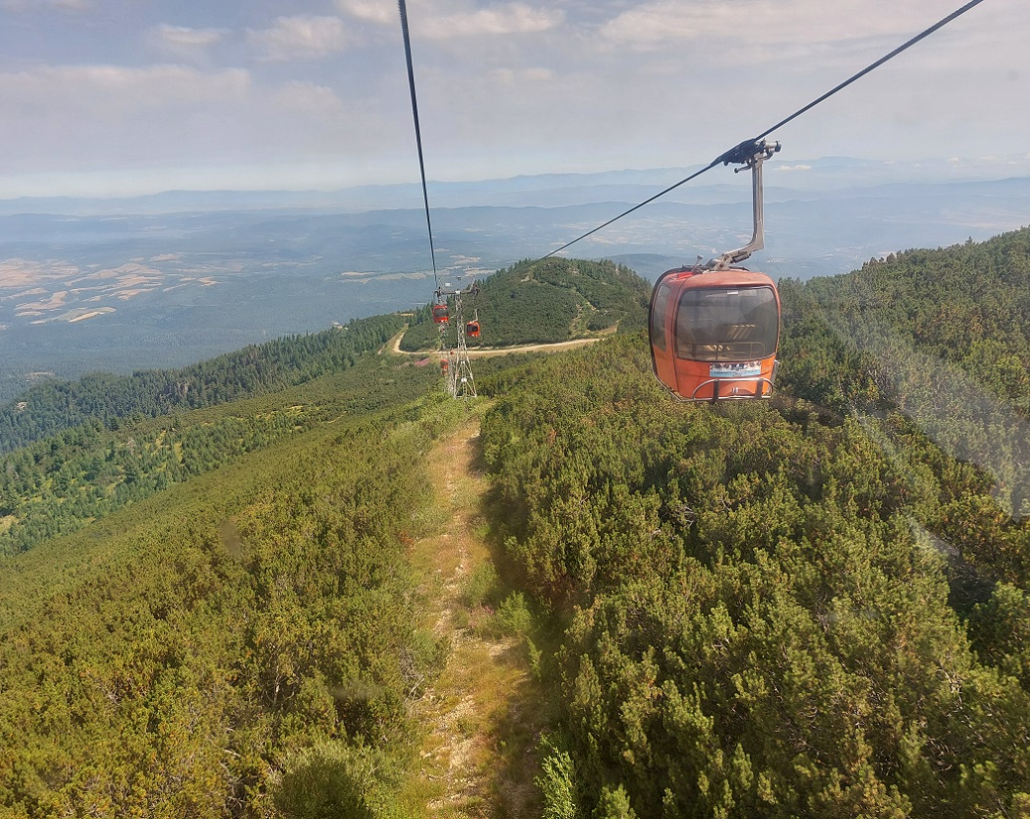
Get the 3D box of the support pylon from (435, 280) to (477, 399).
[{"bbox_3d":[-6.246,-7.820,87.500,4.900,13.910,3.200,-4,17,-5],"label":"support pylon"}]

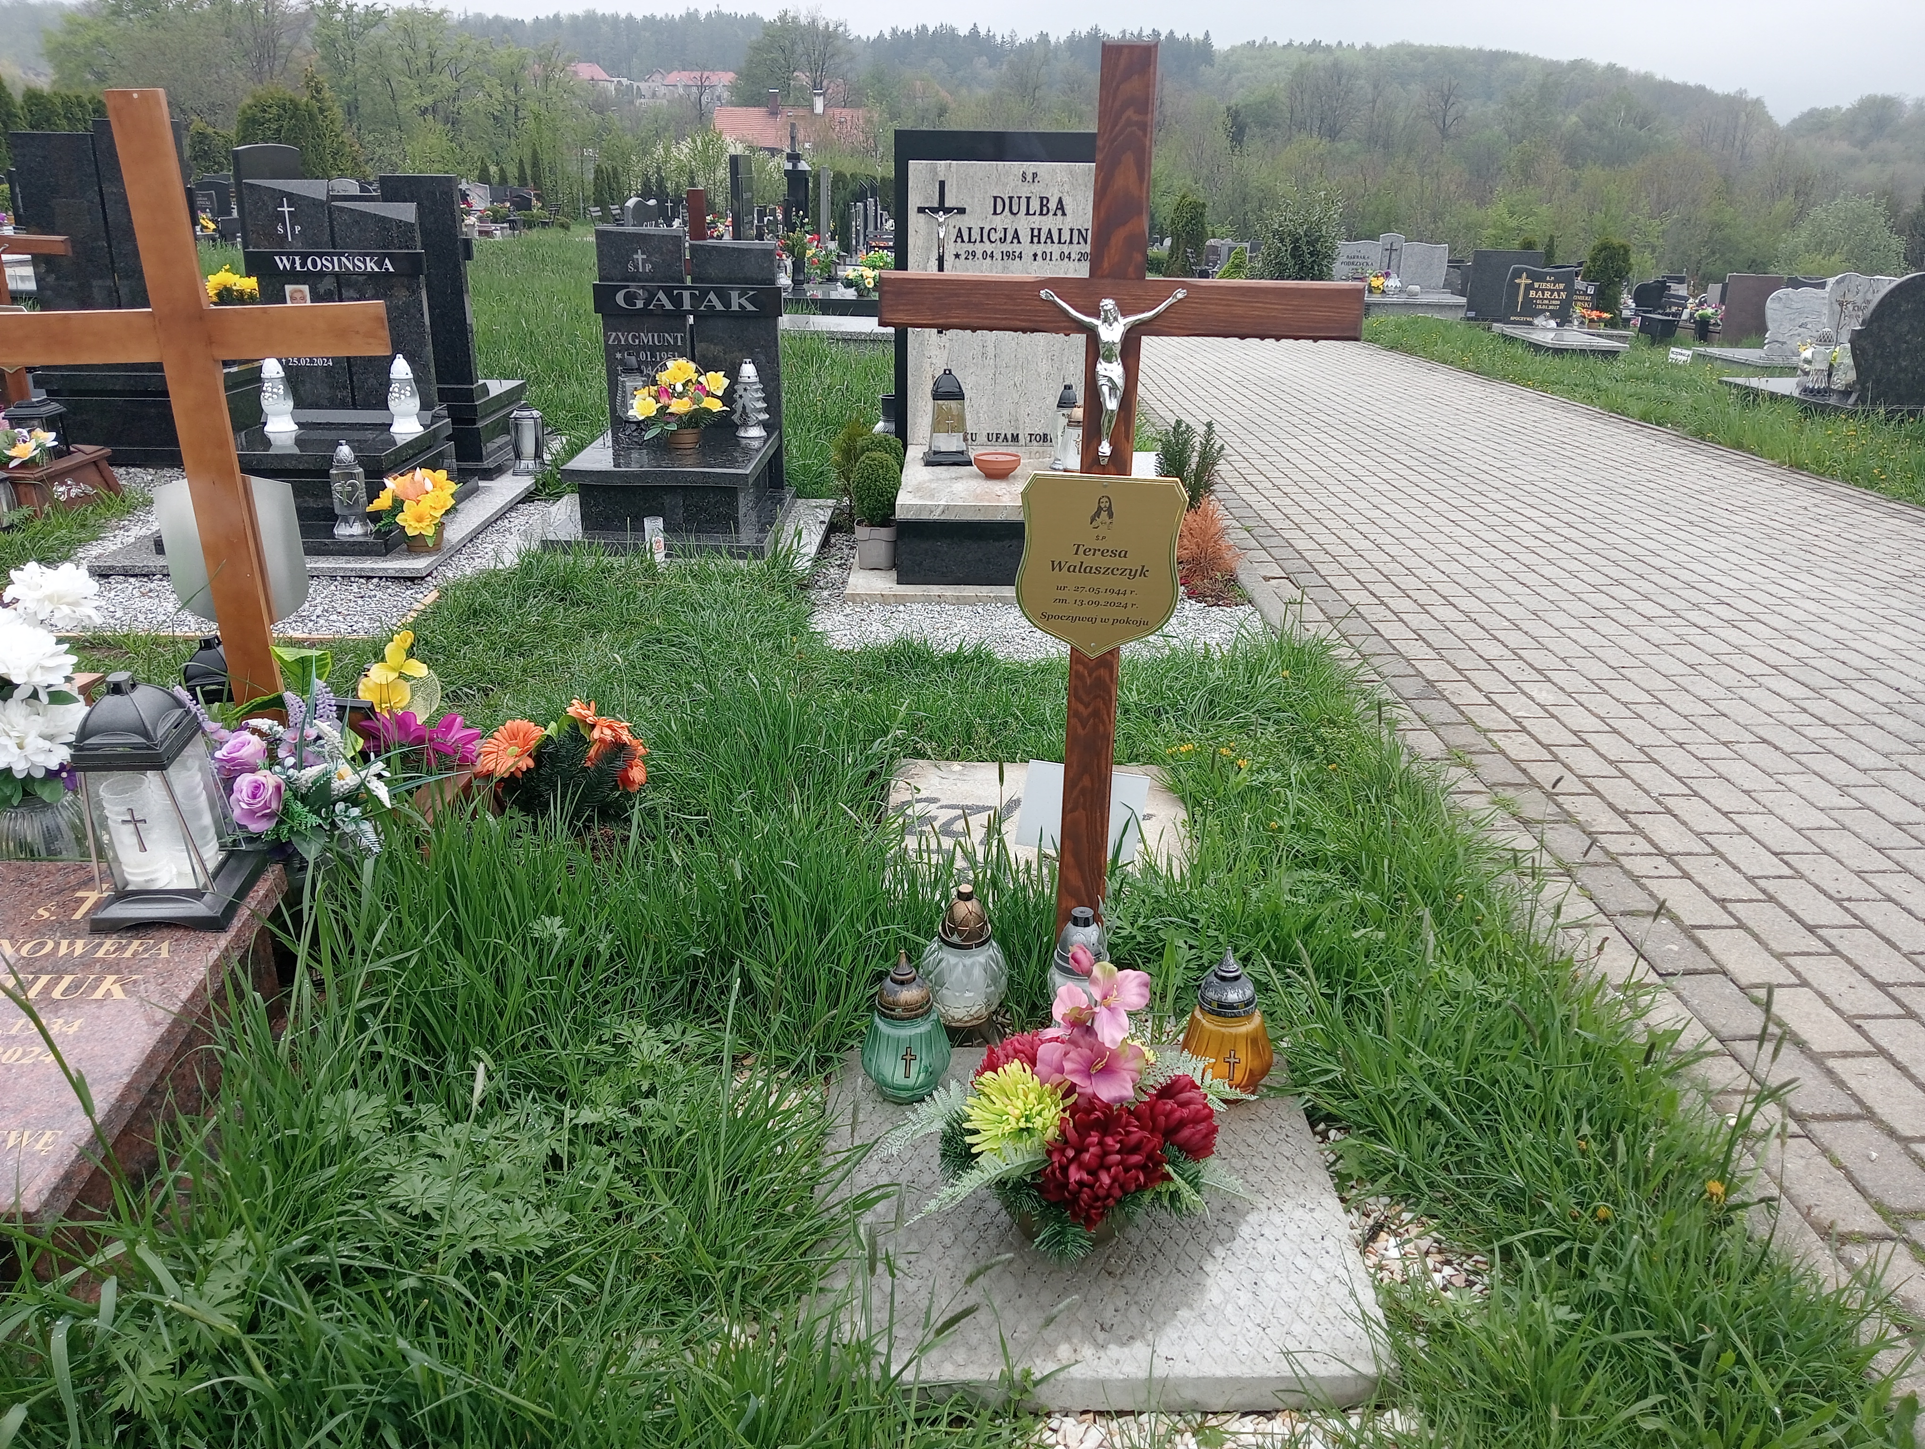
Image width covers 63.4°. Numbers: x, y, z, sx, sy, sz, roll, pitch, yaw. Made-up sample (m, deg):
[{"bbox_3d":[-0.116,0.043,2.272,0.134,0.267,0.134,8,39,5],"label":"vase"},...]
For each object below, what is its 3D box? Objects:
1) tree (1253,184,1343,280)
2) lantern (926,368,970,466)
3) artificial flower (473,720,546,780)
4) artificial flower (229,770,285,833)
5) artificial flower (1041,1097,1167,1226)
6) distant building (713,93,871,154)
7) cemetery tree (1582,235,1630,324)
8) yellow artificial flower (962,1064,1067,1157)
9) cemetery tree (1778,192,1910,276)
[{"bbox_3d":[4.742,-6.778,22.000,1.270,1.600,1.200,1,18,0],"label":"tree"},{"bbox_3d":[-0.051,-1.039,5.270,0.165,0.300,0.165,1,18,0],"label":"lantern"},{"bbox_3d":[-0.745,0.041,2.568,0.108,0.089,0.055,-1,21,-5],"label":"artificial flower"},{"bbox_3d":[-0.930,0.102,2.057,0.068,0.075,0.060,-3,21,-9],"label":"artificial flower"},{"bbox_3d":[0.135,0.422,1.500,0.120,0.108,0.090,0,18,-3],"label":"artificial flower"},{"bbox_3d":[-13.235,-45.824,122.000,12.800,7.000,9.000,1,18,0],"label":"distant building"},{"bbox_3d":[6.965,-4.812,16.857,0.484,0.908,0.550,1,21,0],"label":"cemetery tree"},{"bbox_3d":[0.051,0.376,1.520,0.100,0.078,0.072,4,18,11],"label":"yellow artificial flower"},{"bbox_3d":[22.546,-12.478,40.000,3.200,2.500,3.000,1,18,0],"label":"cemetery tree"}]

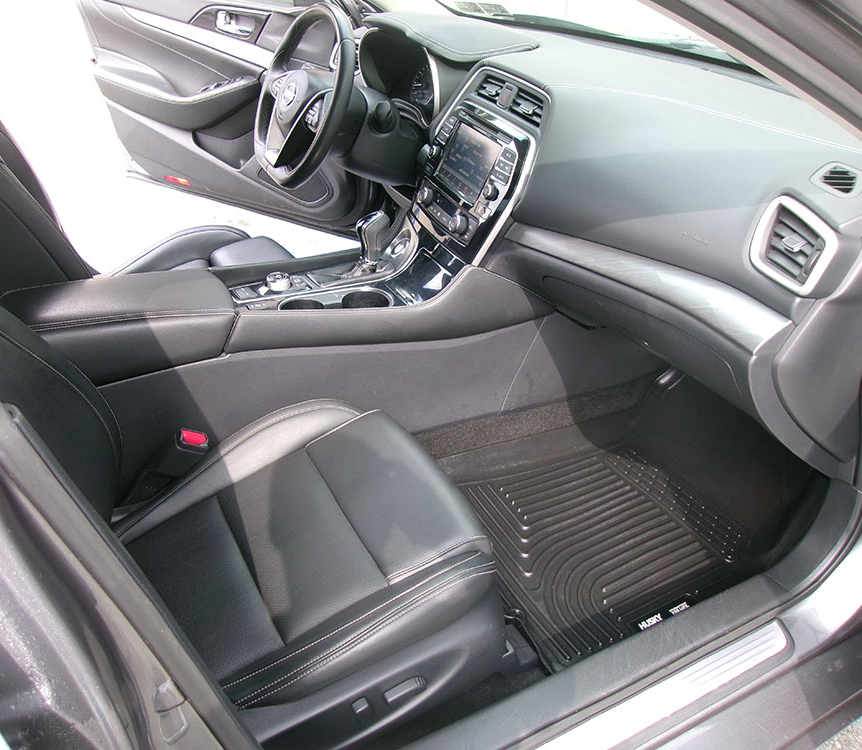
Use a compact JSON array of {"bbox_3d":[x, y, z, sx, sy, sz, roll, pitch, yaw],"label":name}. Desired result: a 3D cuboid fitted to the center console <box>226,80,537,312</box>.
[{"bbox_3d":[-0.113,-0.299,1.329,0.500,0.390,0.285,-9,33,-32],"label":"center console"}]

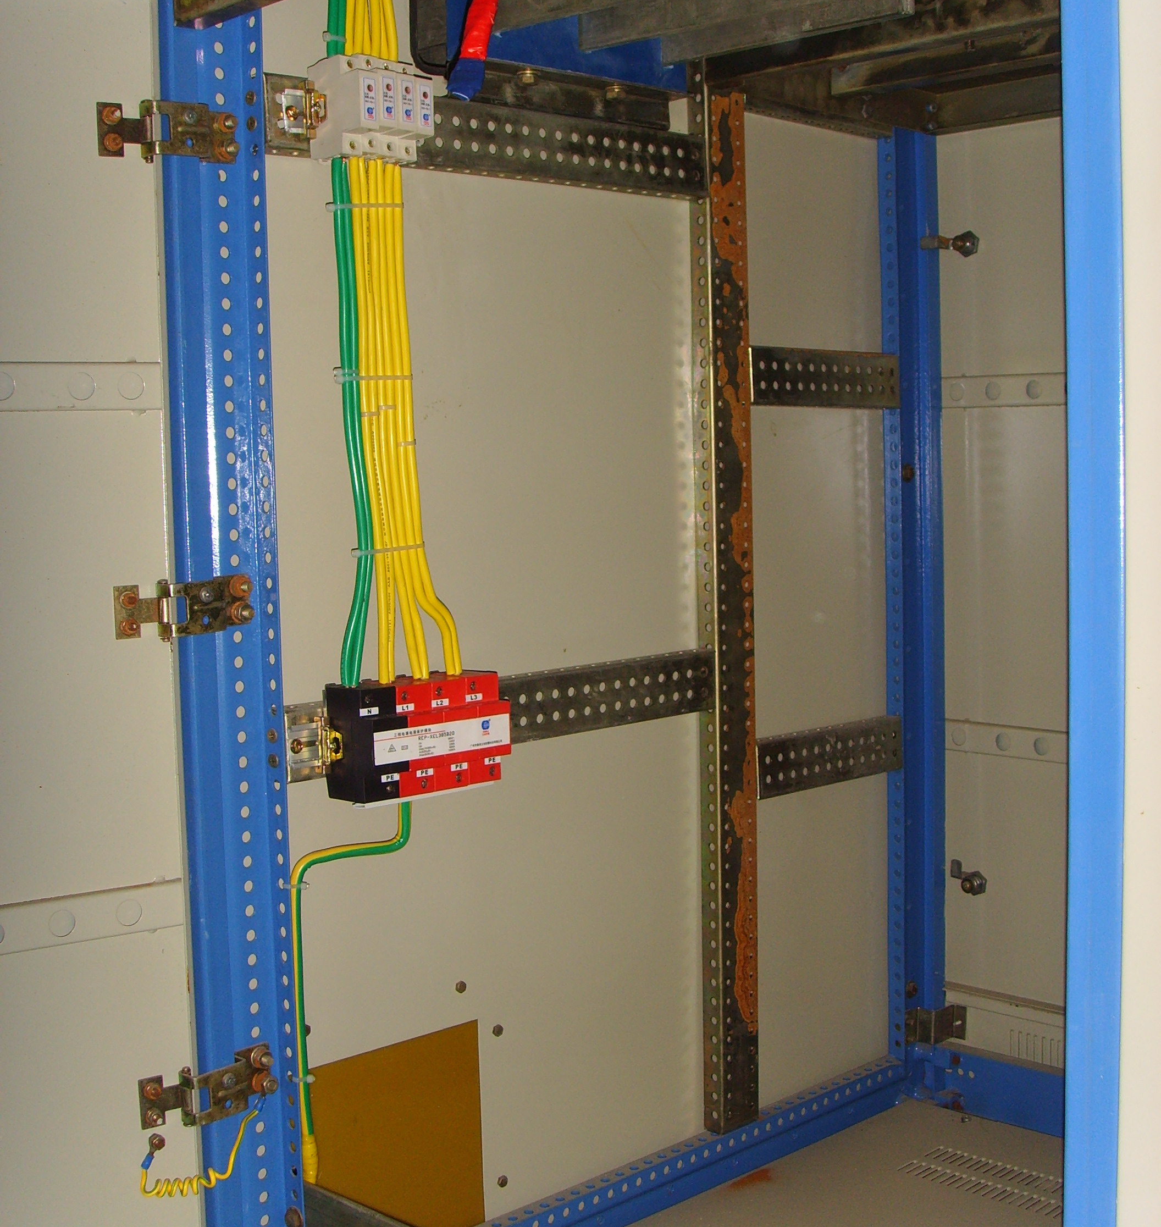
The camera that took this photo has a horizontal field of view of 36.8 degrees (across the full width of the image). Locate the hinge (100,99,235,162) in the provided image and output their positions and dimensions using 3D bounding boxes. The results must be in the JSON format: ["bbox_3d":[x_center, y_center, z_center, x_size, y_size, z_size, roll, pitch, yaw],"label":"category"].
[{"bbox_3d":[-0.303,-0.358,1.300,0.115,0.045,0.030,-5,5,-40],"label":"hinge"}]

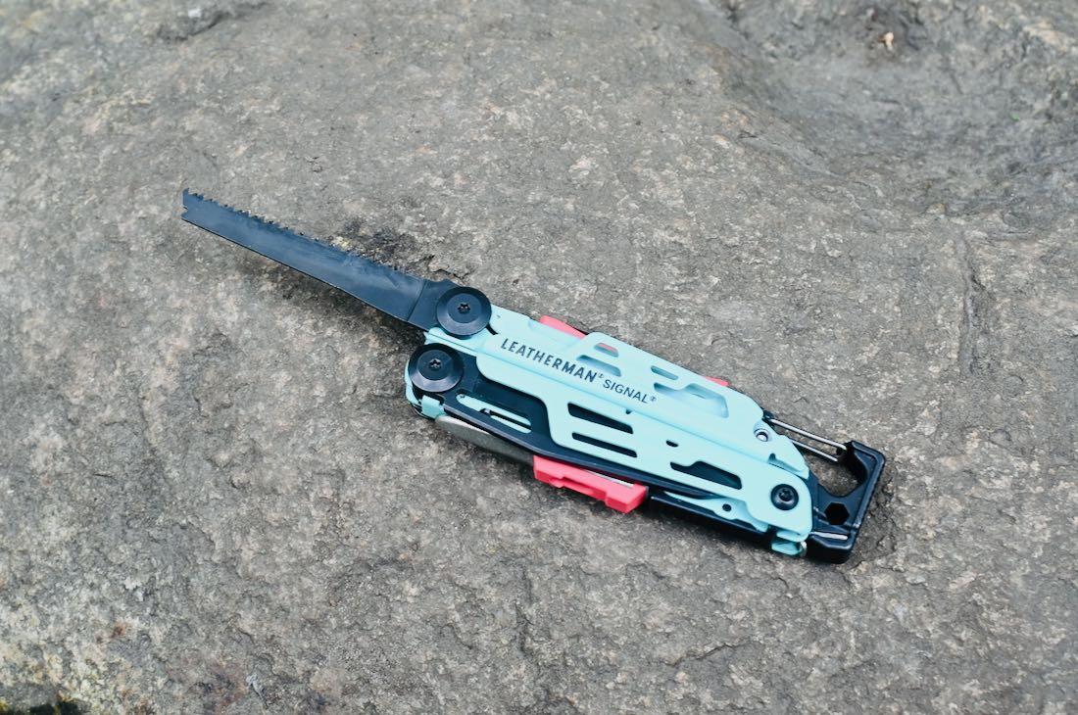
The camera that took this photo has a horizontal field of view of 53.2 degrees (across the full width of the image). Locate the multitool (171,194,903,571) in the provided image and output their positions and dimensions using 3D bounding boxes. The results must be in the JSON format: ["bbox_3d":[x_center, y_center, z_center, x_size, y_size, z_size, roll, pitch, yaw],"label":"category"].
[{"bbox_3d":[-0.013,0.004,0.269,0.190,0.019,0.040,21,64,10],"label":"multitool"}]

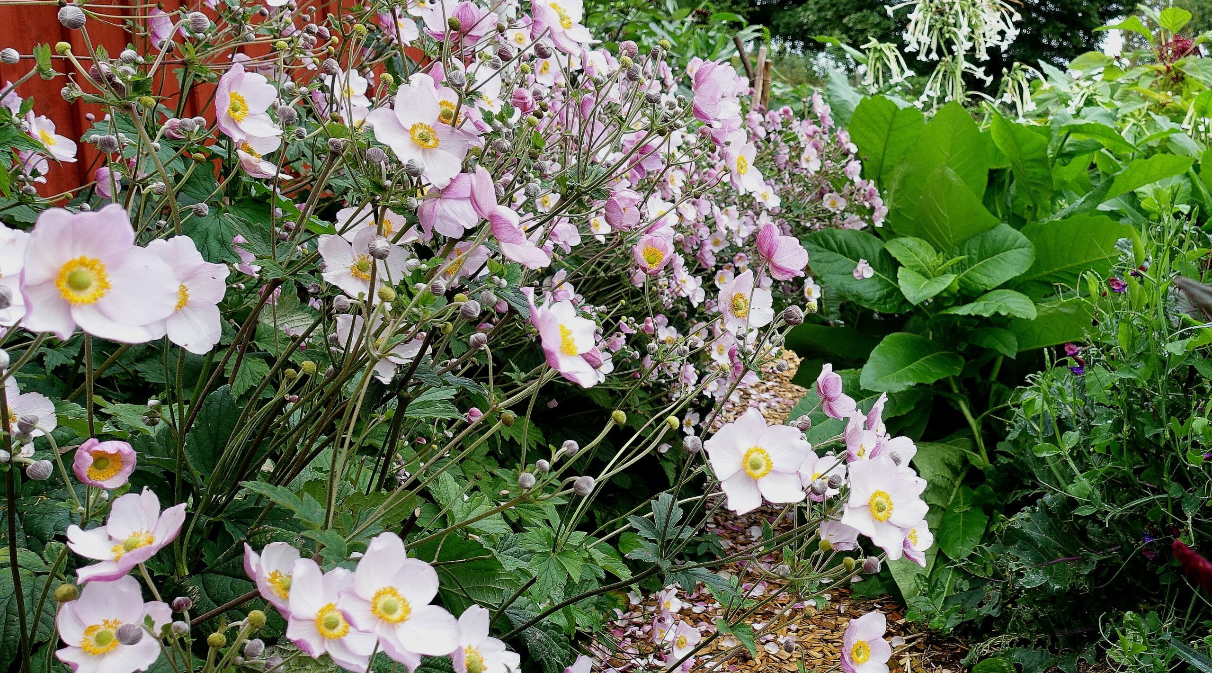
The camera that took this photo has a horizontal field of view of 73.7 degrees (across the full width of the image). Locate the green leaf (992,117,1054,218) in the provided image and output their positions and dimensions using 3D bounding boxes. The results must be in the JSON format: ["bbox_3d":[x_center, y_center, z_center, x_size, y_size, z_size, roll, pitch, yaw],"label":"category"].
[{"bbox_3d":[1.488,-0.605,2.900,0.180,0.380,0.130,-17,-6,13],"label":"green leaf"}]

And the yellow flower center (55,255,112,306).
[{"bbox_3d":[-0.234,-0.025,0.361,0.021,0.021,0.010,-8,3,-33],"label":"yellow flower center"}]

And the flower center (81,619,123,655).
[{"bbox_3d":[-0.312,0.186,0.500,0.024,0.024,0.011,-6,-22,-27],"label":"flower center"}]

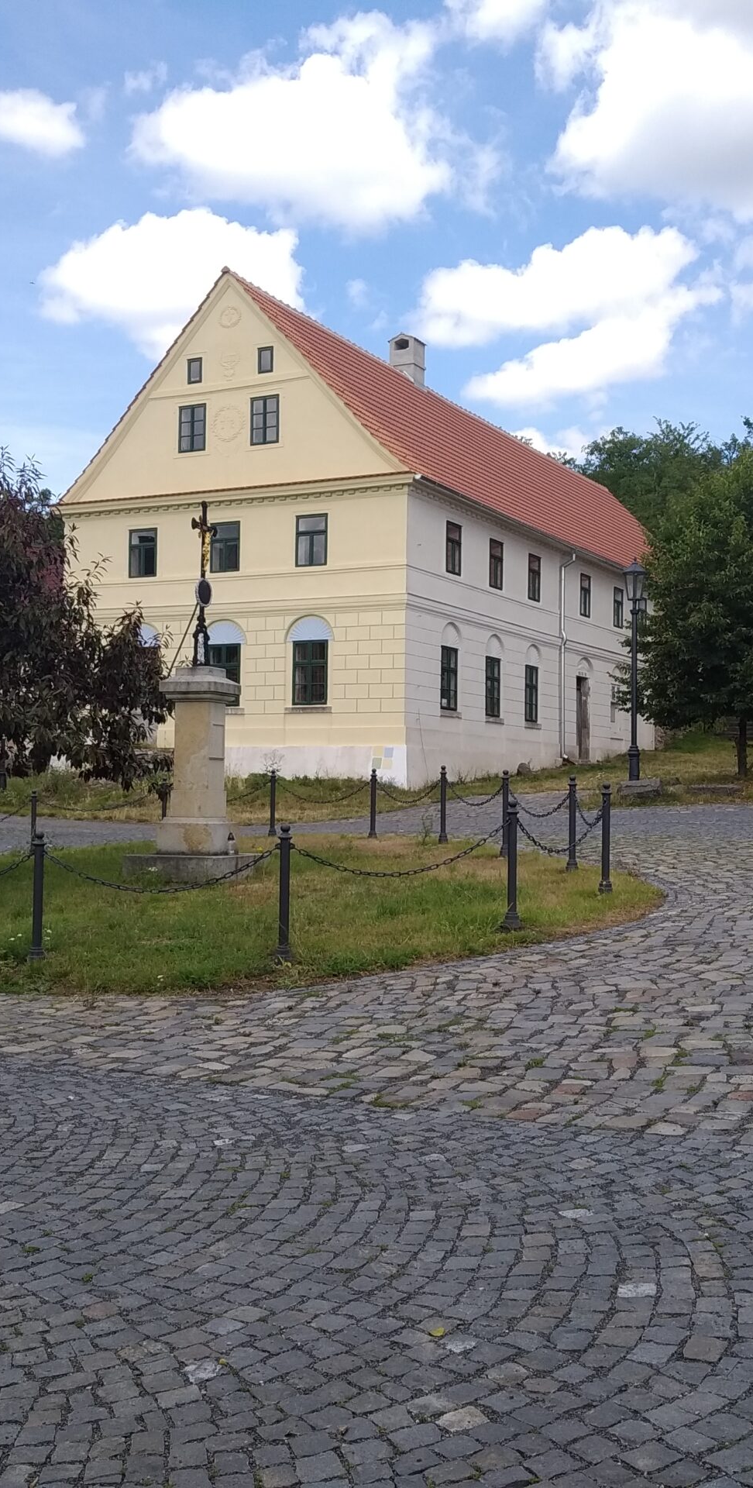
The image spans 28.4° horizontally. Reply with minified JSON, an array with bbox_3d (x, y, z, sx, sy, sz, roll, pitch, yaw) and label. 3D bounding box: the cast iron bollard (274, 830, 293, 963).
[{"bbox_3d":[-0.647,1.063,10.528,0.145,0.960,0.145,0,-2,0],"label":"cast iron bollard"}]

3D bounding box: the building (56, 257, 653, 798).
[{"bbox_3d":[2.850,-5.251,51.314,10.400,13.800,30.400,0,-2,26],"label":"building"}]

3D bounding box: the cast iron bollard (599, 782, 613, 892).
[{"bbox_3d":[2.034,0.843,13.223,0.140,0.960,0.140,0,-2,0],"label":"cast iron bollard"}]

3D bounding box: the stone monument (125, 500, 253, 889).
[{"bbox_3d":[-2.074,-0.611,16.785,1.270,4.250,1.100,0,-2,16],"label":"stone monument"}]

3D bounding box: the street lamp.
[{"bbox_3d":[5.350,-1.522,30.800,0.480,4.629,0.480,0,-2,0],"label":"street lamp"}]

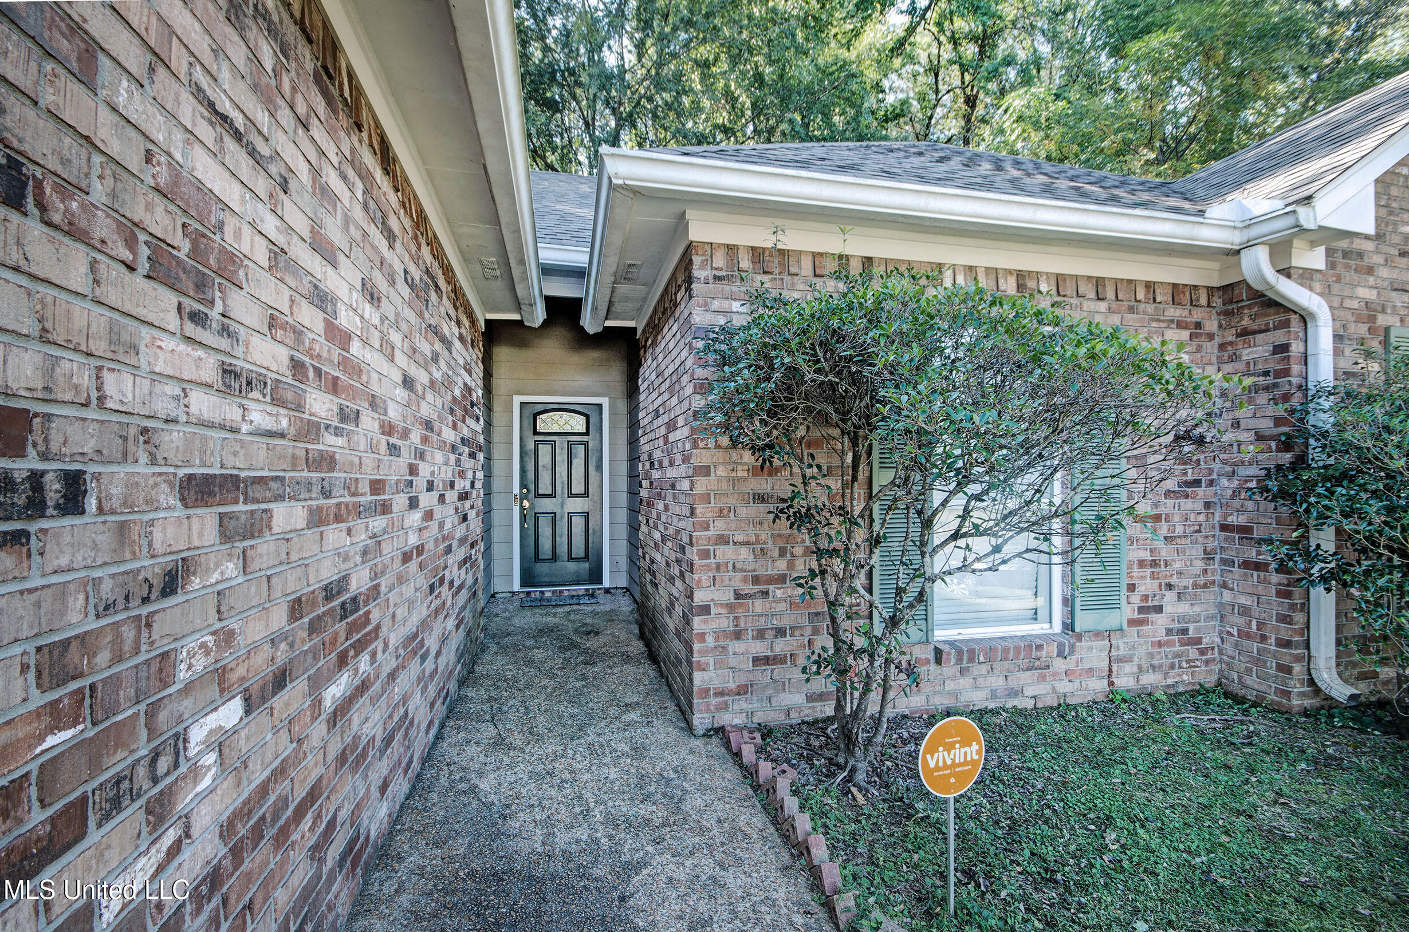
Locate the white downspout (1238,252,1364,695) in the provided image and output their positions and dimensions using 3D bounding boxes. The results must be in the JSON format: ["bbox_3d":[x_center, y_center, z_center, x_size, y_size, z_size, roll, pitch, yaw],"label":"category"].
[{"bbox_3d":[3.330,0.010,3.240,0.330,2.560,0.320,0,-1,-13],"label":"white downspout"}]

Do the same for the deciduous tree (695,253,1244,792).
[{"bbox_3d":[1.280,0.220,2.650,2.450,2.200,1.200,0,-1,-13],"label":"deciduous tree"}]

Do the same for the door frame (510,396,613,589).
[{"bbox_3d":[-1.576,0.298,6.460,1.040,2.150,0.150,0,-1,-13],"label":"door frame"}]

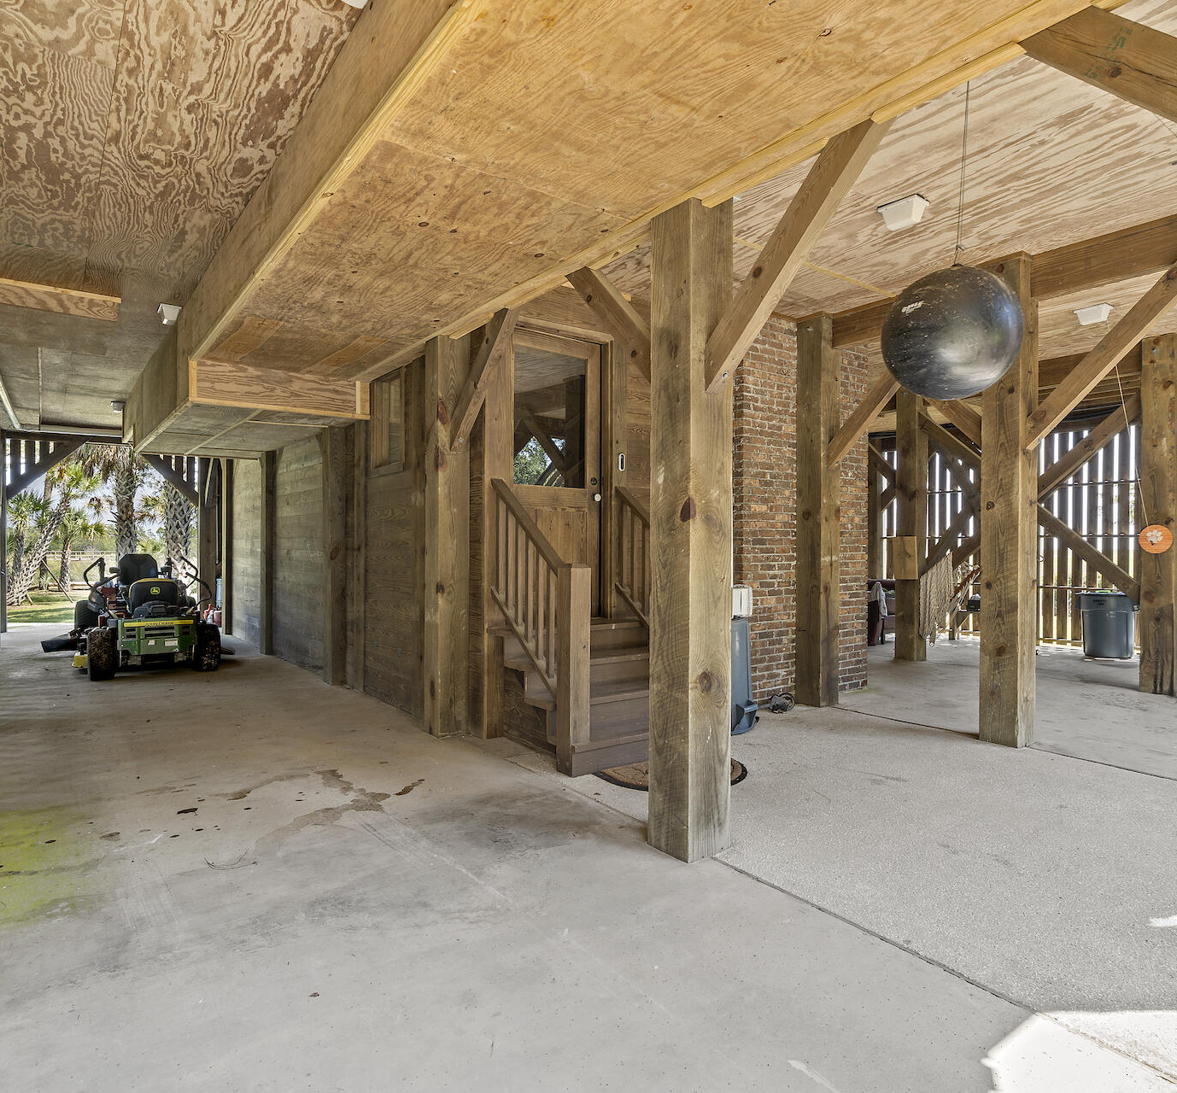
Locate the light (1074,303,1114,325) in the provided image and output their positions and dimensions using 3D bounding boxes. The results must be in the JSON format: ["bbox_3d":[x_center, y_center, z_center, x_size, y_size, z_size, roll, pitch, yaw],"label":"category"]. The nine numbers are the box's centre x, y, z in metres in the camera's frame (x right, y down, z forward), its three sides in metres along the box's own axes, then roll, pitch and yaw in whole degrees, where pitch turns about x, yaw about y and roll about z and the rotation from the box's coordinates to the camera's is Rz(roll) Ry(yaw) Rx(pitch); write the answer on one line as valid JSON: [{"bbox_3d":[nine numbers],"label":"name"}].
[{"bbox_3d":[4.114,-1.870,5.935,0.178,0.120,0.225,0,1,-36],"label":"light"}]

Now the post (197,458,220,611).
[{"bbox_3d":[-6.592,-0.173,12.546,0.247,2.881,0.247,0,1,-36],"label":"post"}]

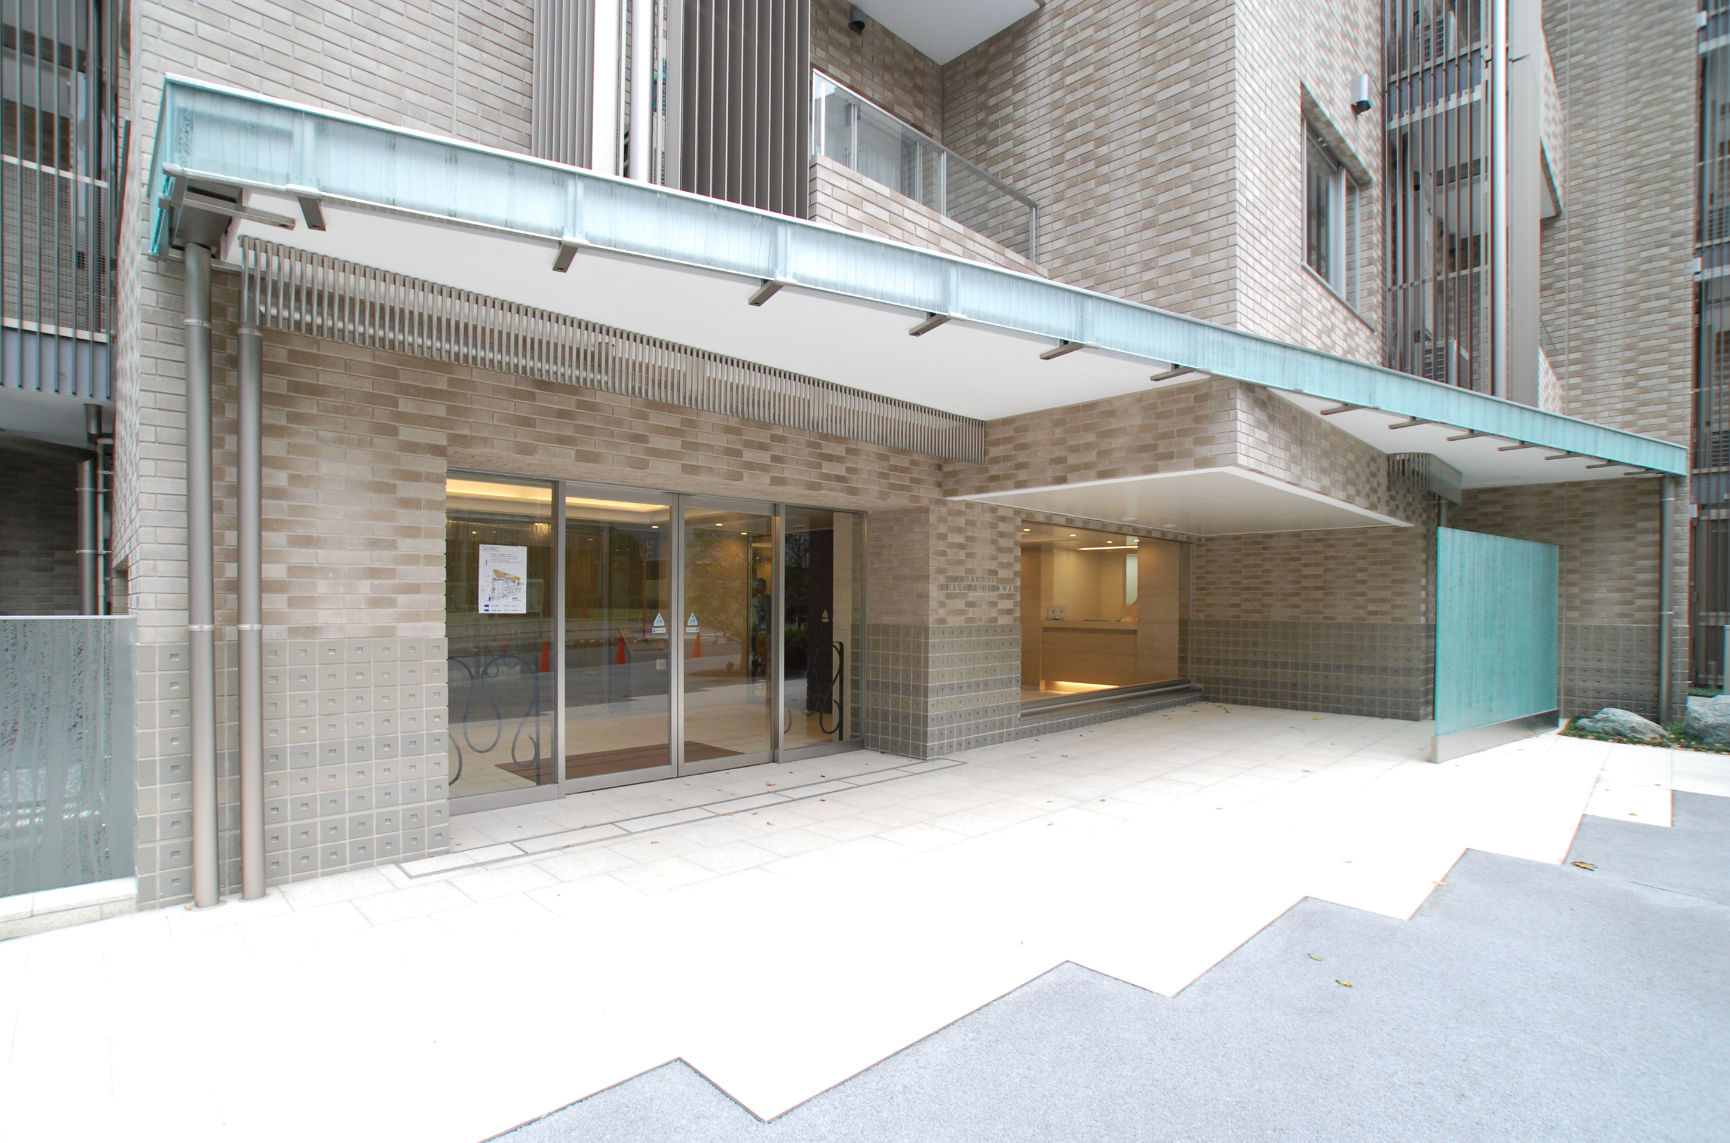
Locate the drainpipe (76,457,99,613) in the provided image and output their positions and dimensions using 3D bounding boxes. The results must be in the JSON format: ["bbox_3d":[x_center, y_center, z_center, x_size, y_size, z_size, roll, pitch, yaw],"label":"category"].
[{"bbox_3d":[-7.068,0.290,6.988,0.115,2.658,0.115,1,-2,-41],"label":"drainpipe"}]

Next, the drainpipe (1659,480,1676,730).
[{"bbox_3d":[8.948,0.332,8.593,0.100,2.805,0.100,1,-2,-41],"label":"drainpipe"}]

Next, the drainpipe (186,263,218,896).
[{"bbox_3d":[-2.991,0.015,3.485,0.090,2.990,0.090,1,-2,-41],"label":"drainpipe"}]

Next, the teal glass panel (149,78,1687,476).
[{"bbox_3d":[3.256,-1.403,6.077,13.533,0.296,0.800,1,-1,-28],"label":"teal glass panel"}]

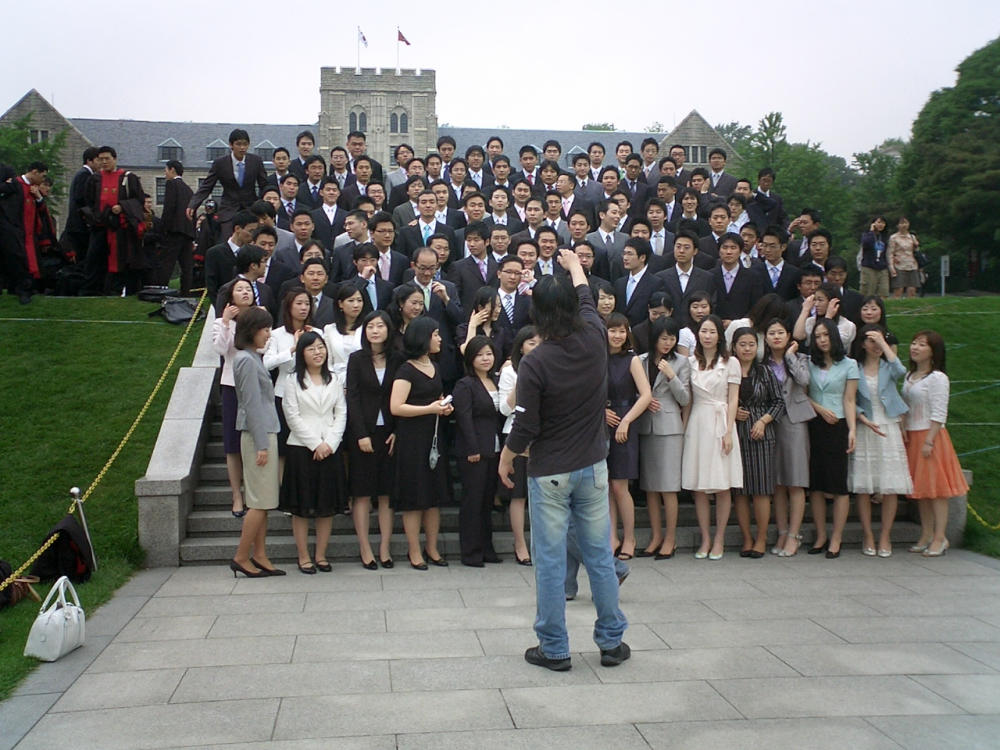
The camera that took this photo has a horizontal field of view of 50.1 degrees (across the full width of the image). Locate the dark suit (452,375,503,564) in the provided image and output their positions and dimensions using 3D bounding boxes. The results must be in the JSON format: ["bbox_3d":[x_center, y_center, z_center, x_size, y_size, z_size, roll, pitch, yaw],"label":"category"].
[{"bbox_3d":[-0.154,0.631,7.300,0.400,1.280,0.290,-1,1,-36],"label":"dark suit"}]

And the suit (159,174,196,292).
[{"bbox_3d":[-4.164,-1.823,13.800,0.470,1.470,0.410,-1,1,-45],"label":"suit"}]

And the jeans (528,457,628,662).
[{"bbox_3d":[0.355,0.828,4.900,0.460,0.950,0.340,0,1,2],"label":"jeans"}]

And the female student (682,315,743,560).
[{"bbox_3d":[1.509,0.446,7.589,0.440,1.710,0.310,0,1,9],"label":"female student"}]

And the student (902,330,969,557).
[{"bbox_3d":[3.106,0.496,7.670,0.340,1.600,0.410,-1,1,-30],"label":"student"}]

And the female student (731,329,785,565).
[{"bbox_3d":[1.838,0.474,7.600,0.410,1.635,0.300,0,1,27],"label":"female student"}]

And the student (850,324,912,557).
[{"bbox_3d":[2.748,0.462,7.700,0.460,1.655,0.400,0,1,22],"label":"student"}]

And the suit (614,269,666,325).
[{"bbox_3d":[1.090,-0.518,8.354,0.460,0.660,0.260,0,1,38],"label":"suit"}]

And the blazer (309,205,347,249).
[{"bbox_3d":[-1.515,-1.180,9.620,0.500,0.720,0.280,0,1,-8],"label":"blazer"}]

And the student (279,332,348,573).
[{"bbox_3d":[-1.225,0.504,7.080,0.450,1.575,0.330,0,1,-18],"label":"student"}]

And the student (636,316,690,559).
[{"bbox_3d":[1.158,0.441,7.620,0.420,1.700,0.330,0,1,34],"label":"student"}]

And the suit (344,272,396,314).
[{"bbox_3d":[-1.010,-0.459,8.154,0.460,0.660,0.260,0,1,-13],"label":"suit"}]

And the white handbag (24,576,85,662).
[{"bbox_3d":[-2.145,1.162,5.138,0.175,0.355,0.290,0,1,6],"label":"white handbag"}]

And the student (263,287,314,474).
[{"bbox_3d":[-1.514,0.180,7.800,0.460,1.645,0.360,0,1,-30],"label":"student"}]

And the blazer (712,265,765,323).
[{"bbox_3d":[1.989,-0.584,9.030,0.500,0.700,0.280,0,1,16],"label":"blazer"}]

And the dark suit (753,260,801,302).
[{"bbox_3d":[2.337,-0.625,9.100,0.480,0.700,0.280,0,1,18],"label":"dark suit"}]

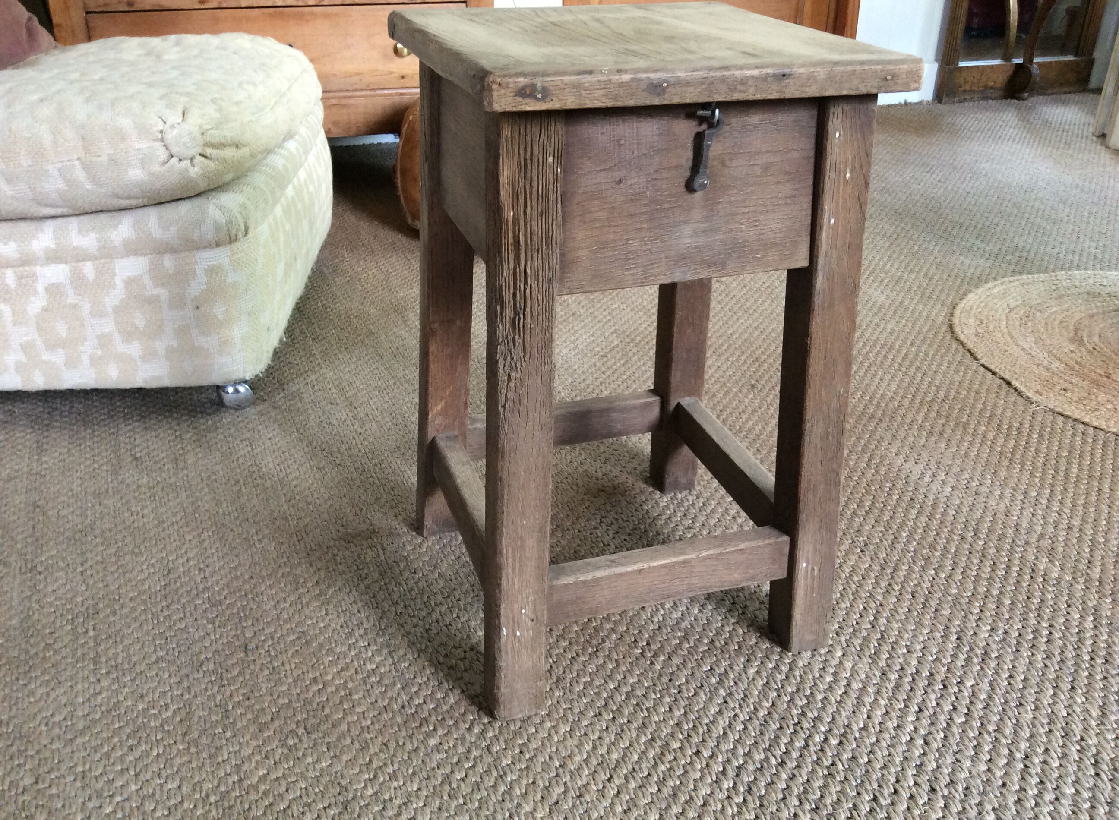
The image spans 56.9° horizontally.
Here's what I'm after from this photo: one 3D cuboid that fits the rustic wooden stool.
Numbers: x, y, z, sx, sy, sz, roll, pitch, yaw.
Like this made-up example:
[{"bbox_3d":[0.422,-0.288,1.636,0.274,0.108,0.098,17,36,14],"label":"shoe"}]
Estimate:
[{"bbox_3d":[0.048,-0.058,0.861,0.301,0.485,0.301,-8,30,-17],"label":"rustic wooden stool"}]

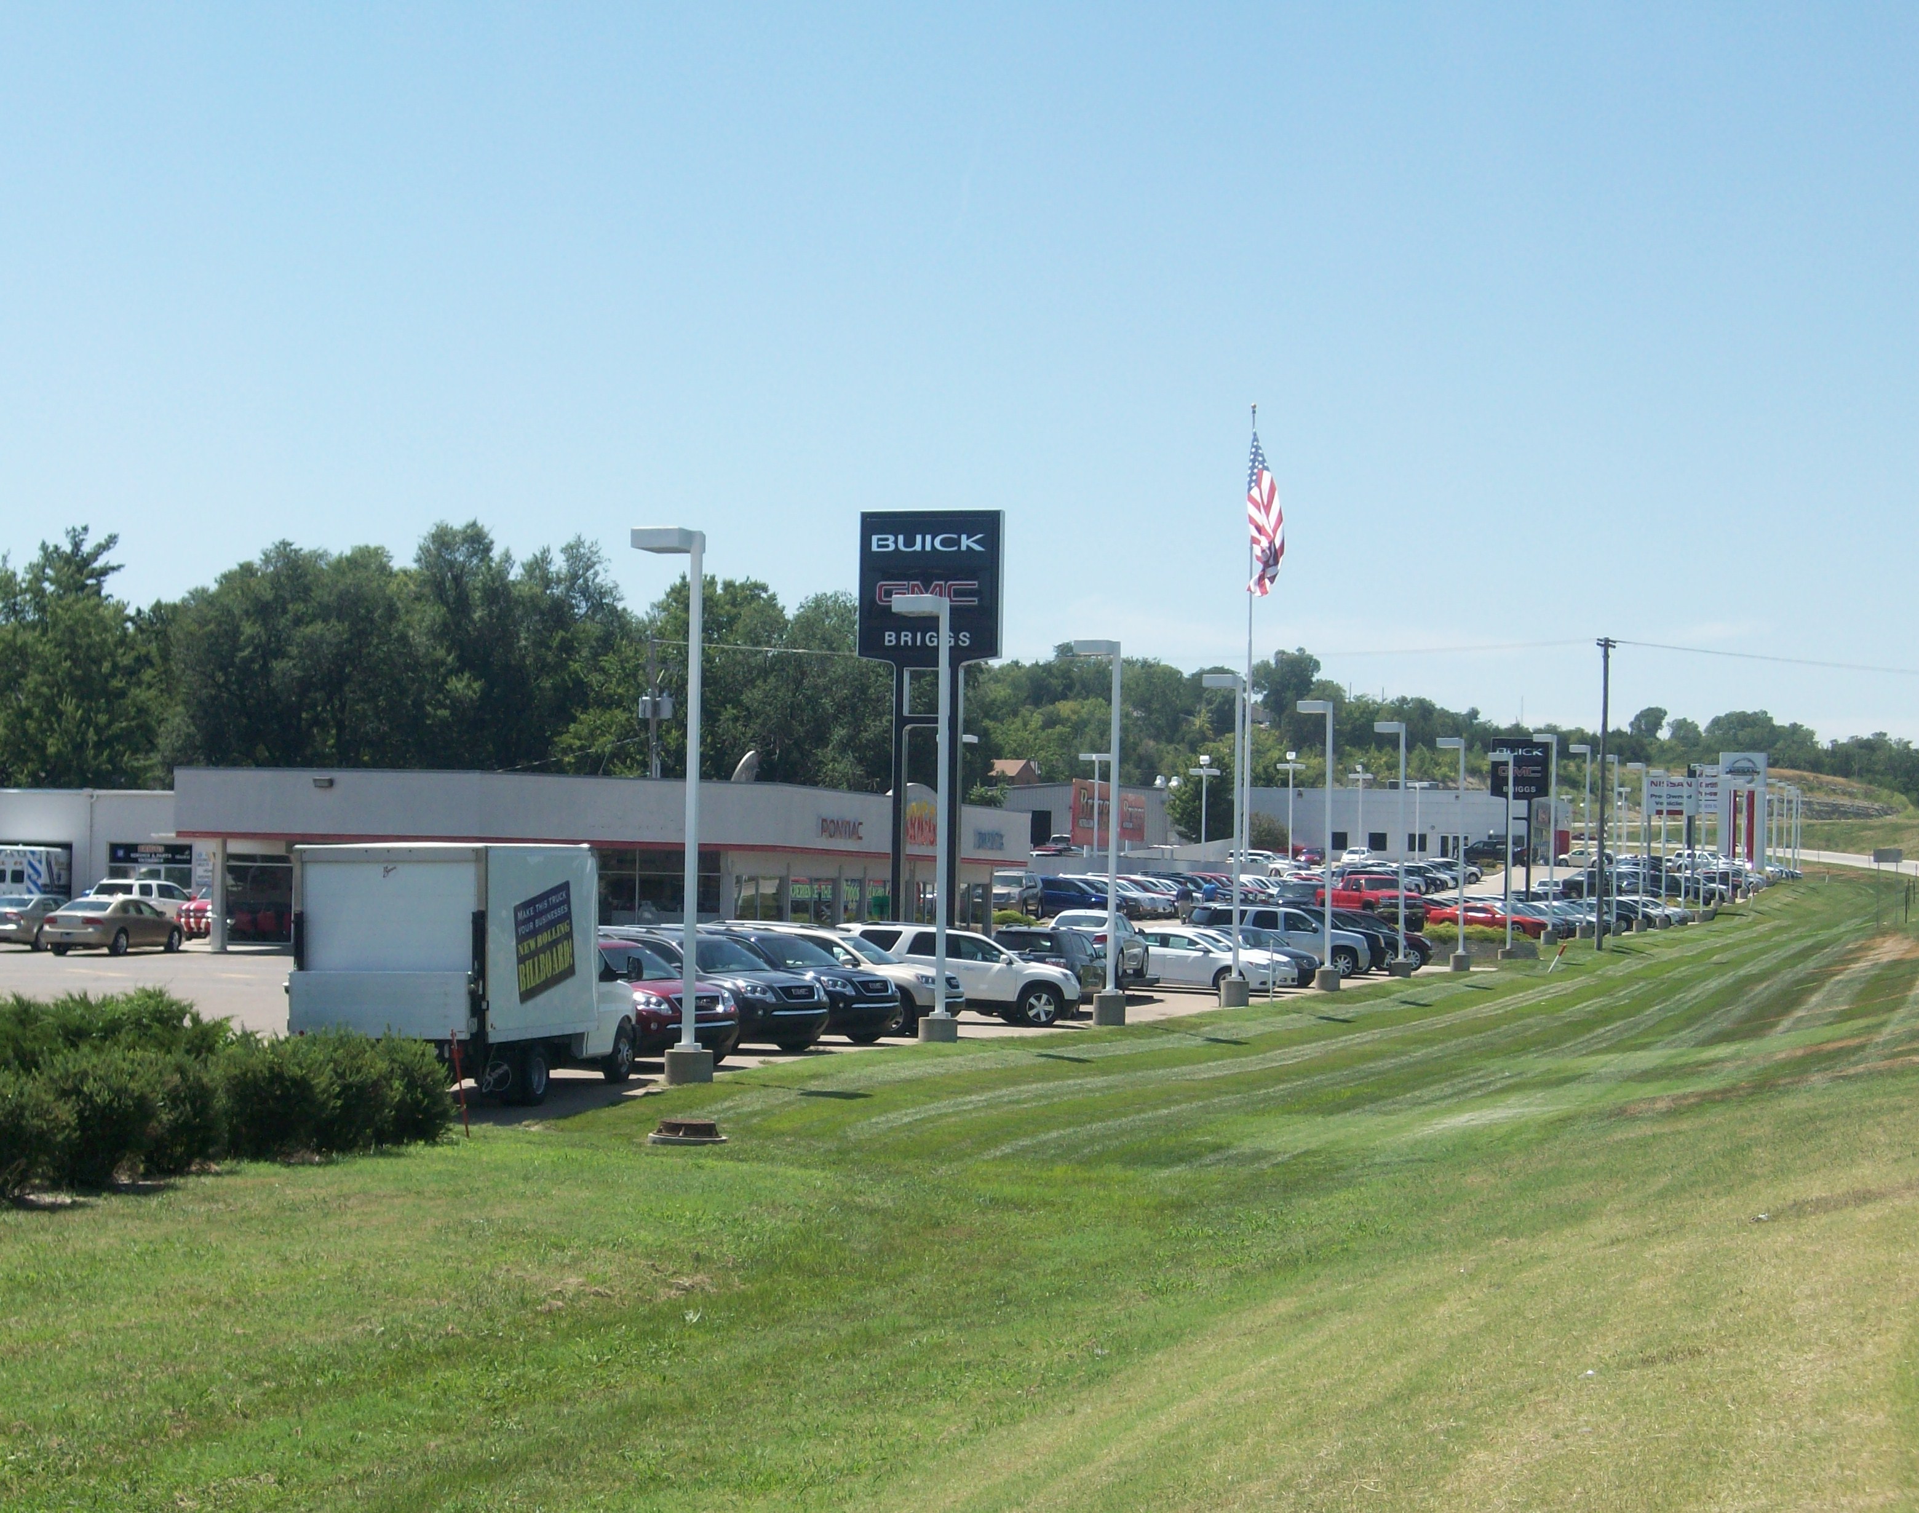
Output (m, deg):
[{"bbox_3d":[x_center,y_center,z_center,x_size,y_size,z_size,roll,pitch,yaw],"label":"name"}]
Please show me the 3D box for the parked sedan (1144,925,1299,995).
[{"bbox_3d":[5.241,4.972,93.700,4.950,1.490,1.850,0,-2,14],"label":"parked sedan"}]

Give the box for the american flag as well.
[{"bbox_3d":[15.898,-12.661,200.000,1.850,8.400,0.900,1,-2,0],"label":"american flag"}]

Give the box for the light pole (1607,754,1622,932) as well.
[{"bbox_3d":[29.276,3.934,173.100,1.000,8.000,0.450,0,-2,15],"label":"light pole"}]

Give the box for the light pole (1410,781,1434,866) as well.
[{"bbox_3d":[35.906,5.355,300.099,1.800,6.750,0.500,1,-2,0],"label":"light pole"}]

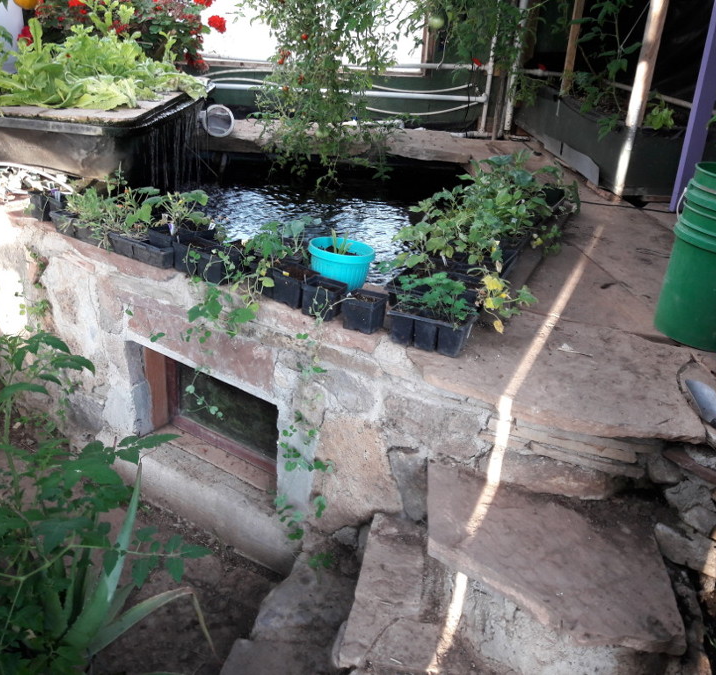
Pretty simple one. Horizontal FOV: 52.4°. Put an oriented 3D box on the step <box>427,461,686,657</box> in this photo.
[{"bbox_3d":[0.376,0.457,1.560,0.591,0.055,0.429,14,26,18],"label":"step"}]

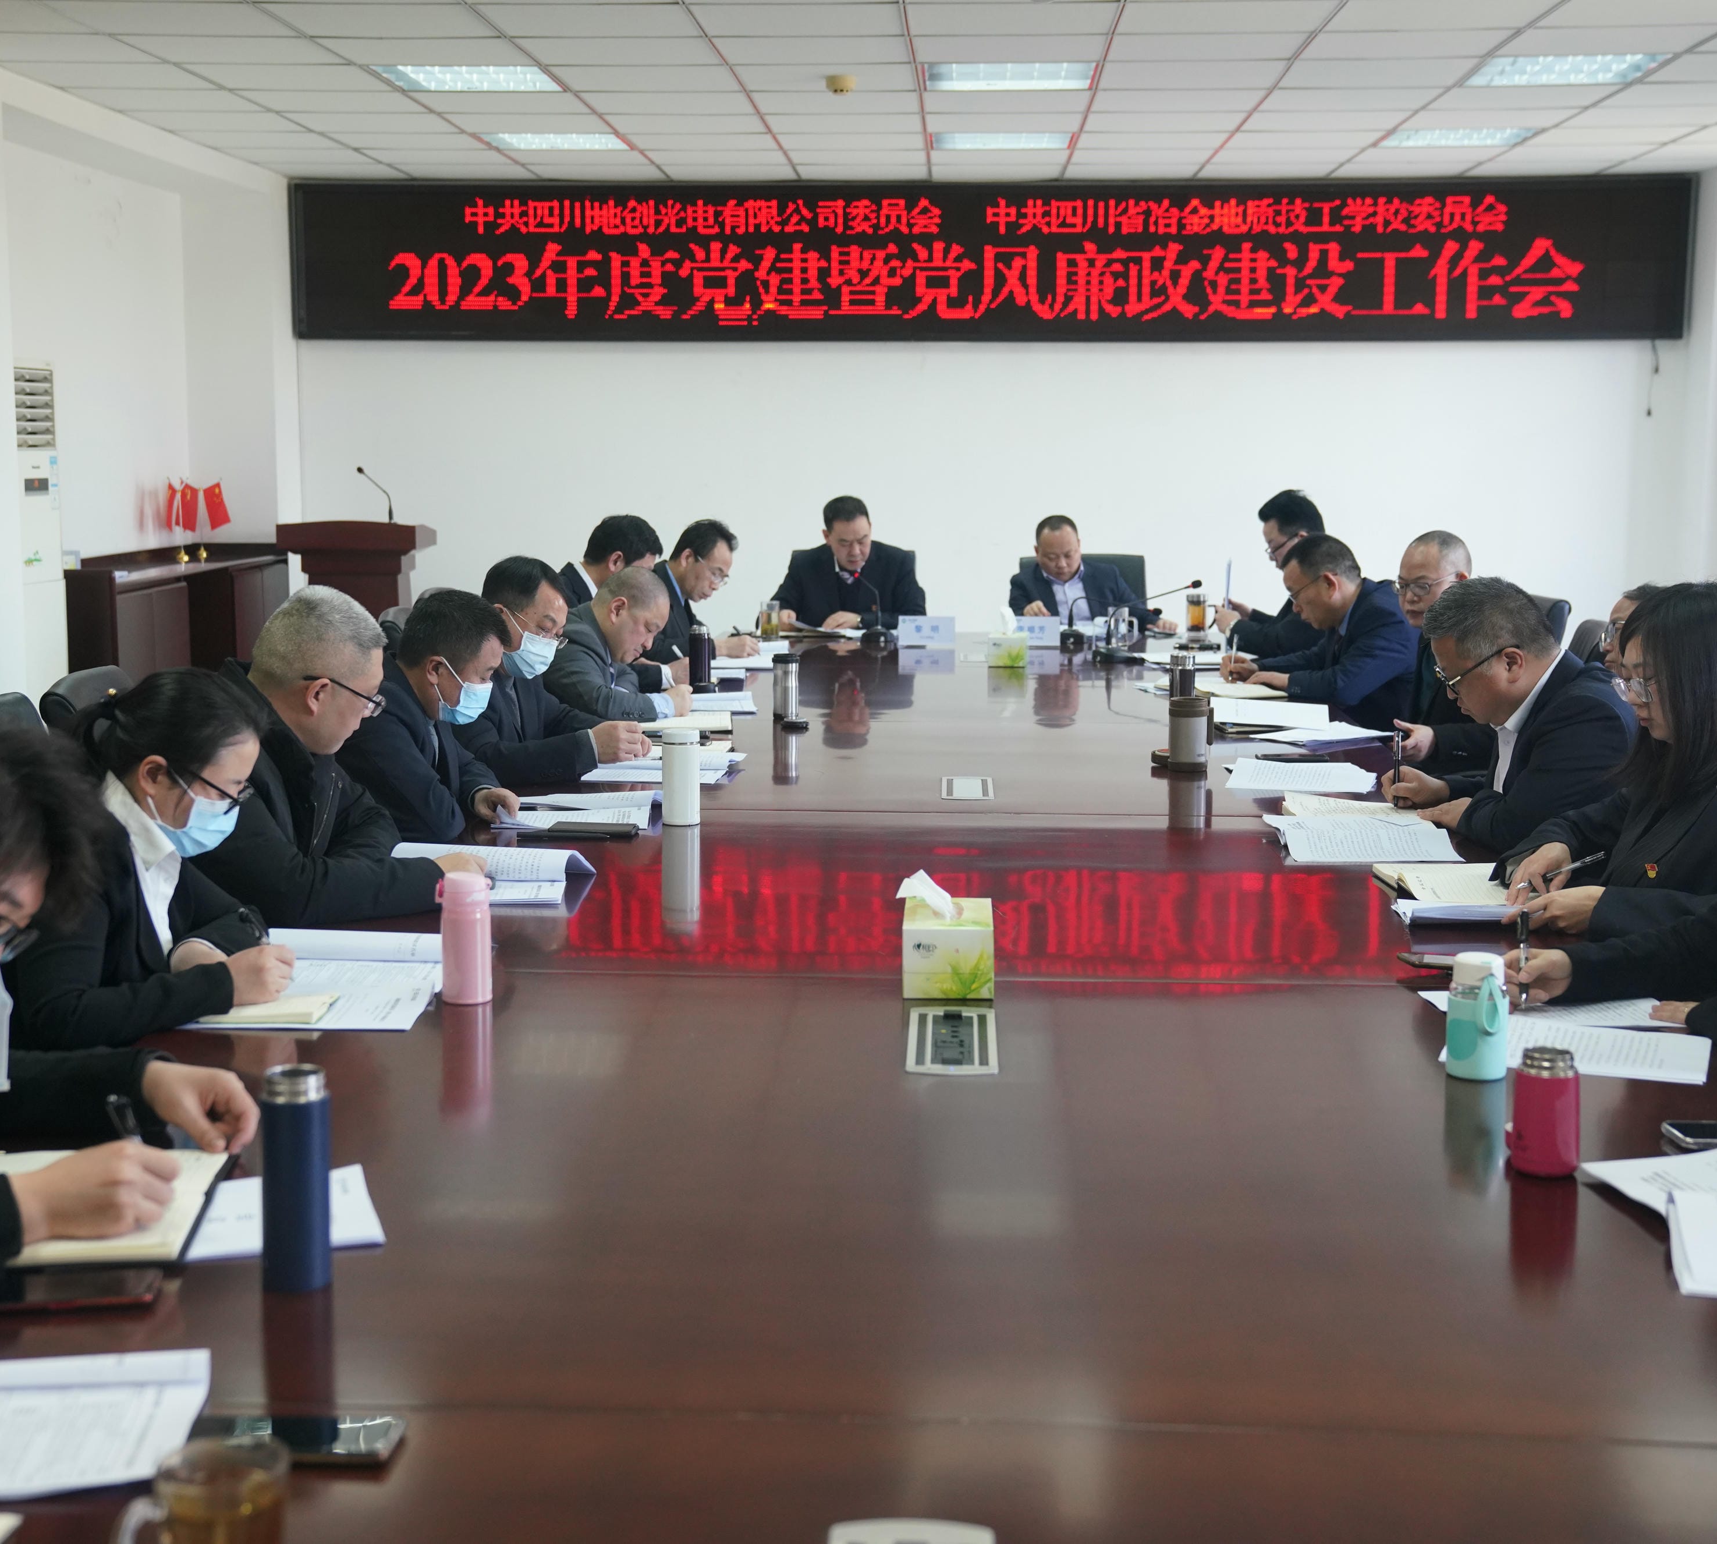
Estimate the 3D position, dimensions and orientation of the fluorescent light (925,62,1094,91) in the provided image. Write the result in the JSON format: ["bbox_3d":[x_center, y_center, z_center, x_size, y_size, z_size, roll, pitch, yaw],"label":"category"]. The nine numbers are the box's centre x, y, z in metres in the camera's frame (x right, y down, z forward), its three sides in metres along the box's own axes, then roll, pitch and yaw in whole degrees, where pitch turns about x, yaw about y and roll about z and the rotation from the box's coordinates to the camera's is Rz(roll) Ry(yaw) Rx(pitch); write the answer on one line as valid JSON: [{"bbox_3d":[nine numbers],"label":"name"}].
[{"bbox_3d":[0.485,-2.274,8.289,0.600,0.080,0.600,0,8,2],"label":"fluorescent light"}]

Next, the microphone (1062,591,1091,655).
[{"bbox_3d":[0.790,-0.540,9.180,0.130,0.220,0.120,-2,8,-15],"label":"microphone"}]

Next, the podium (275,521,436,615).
[{"bbox_3d":[-2.195,-0.538,11.340,0.610,1.130,0.430,0,7,3],"label":"podium"}]

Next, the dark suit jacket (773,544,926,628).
[{"bbox_3d":[-0.039,-0.598,10.239,0.600,0.600,0.450,1,7,2],"label":"dark suit jacket"}]

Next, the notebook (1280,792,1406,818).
[{"bbox_3d":[0.941,0.078,4.898,0.240,0.022,0.320,2,8,10],"label":"notebook"}]

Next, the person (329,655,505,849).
[{"bbox_3d":[-0.807,0.221,5.191,0.720,1.200,0.560,2,7,11],"label":"person"}]

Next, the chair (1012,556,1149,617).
[{"bbox_3d":[0.894,-0.338,10.208,0.600,1.010,0.640,0,7,-1],"label":"chair"}]

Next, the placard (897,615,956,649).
[{"bbox_3d":[0.247,-0.503,9.174,0.202,0.104,0.070,0,7,3],"label":"placard"}]

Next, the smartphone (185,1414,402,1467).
[{"bbox_3d":[-0.416,0.487,1.870,0.158,0.009,0.075,0,8,2],"label":"smartphone"}]

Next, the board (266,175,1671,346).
[{"bbox_3d":[0.586,-2.358,11.822,6.400,0.735,0.080,1,7,2],"label":"board"}]

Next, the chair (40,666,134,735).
[{"bbox_3d":[-1.141,0.351,4.719,0.640,1.020,0.600,0,8,2],"label":"chair"}]

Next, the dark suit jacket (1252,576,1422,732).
[{"bbox_3d":[1.437,-0.290,7.716,0.520,0.580,0.500,0,7,1],"label":"dark suit jacket"}]

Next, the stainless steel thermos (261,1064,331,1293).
[{"bbox_3d":[-0.485,0.349,2.214,0.060,0.190,0.060,0,8,2],"label":"stainless steel thermos"}]

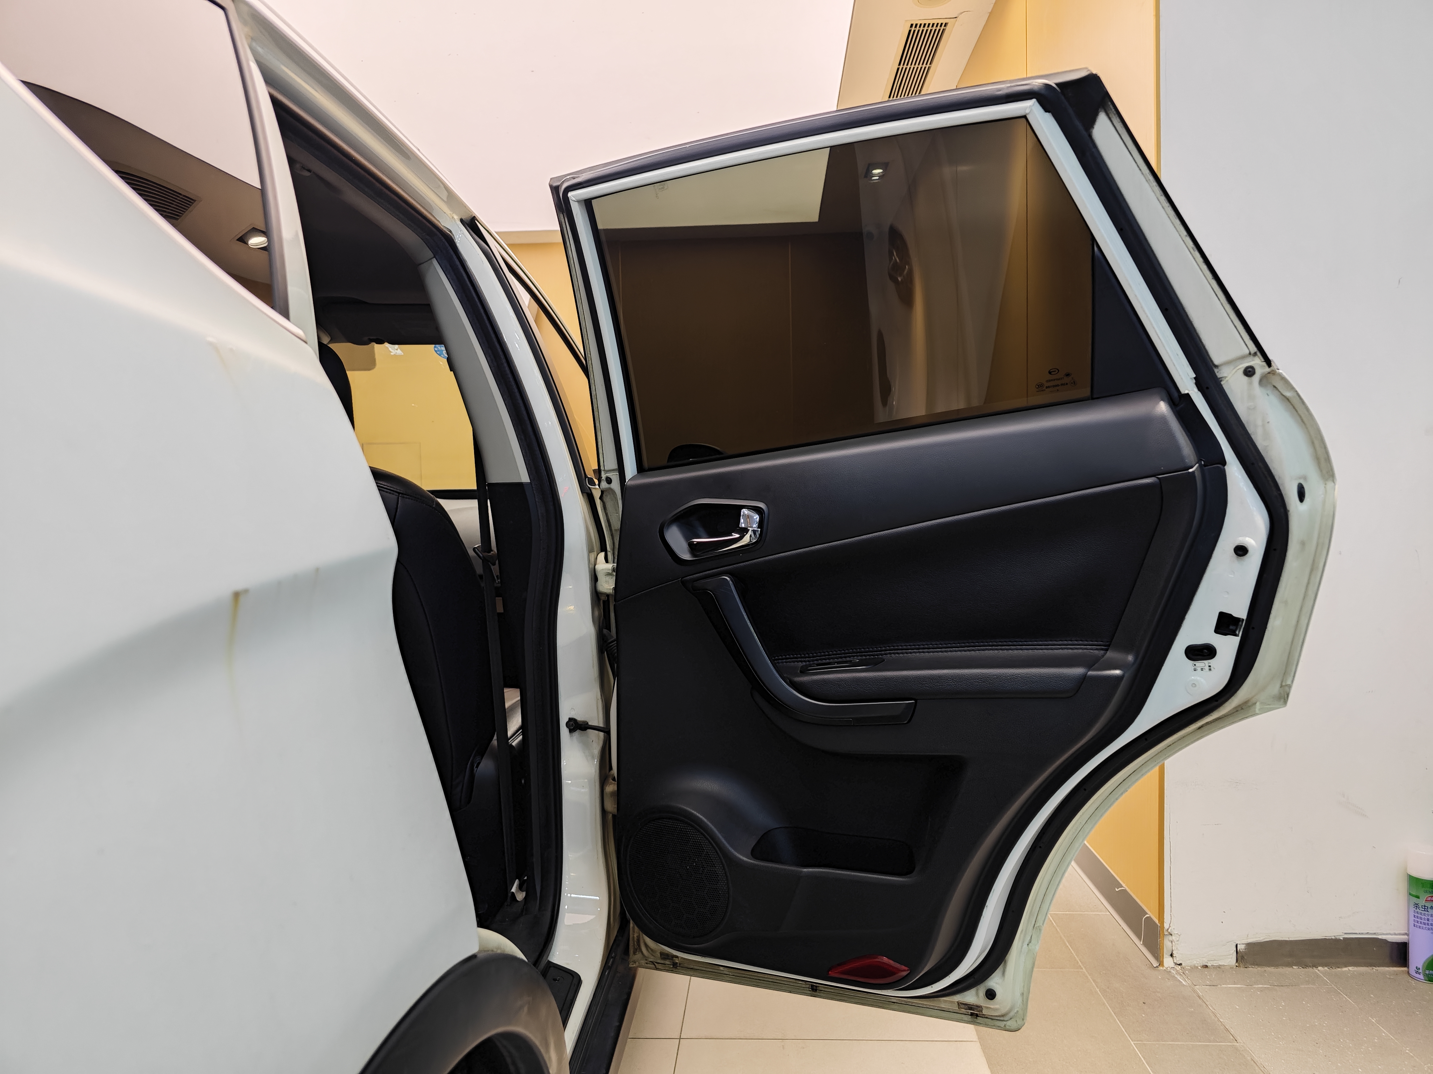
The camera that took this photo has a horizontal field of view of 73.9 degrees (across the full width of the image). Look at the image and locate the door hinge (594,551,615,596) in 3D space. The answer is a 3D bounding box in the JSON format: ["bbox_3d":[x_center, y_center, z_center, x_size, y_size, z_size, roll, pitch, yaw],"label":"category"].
[{"bbox_3d":[-0.165,0.057,1.450,0.040,0.067,0.050,0,3,23],"label":"door hinge"}]

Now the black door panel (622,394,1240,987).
[{"bbox_3d":[0.209,0.218,1.219,0.793,0.772,0.115,0,3,23],"label":"black door panel"}]

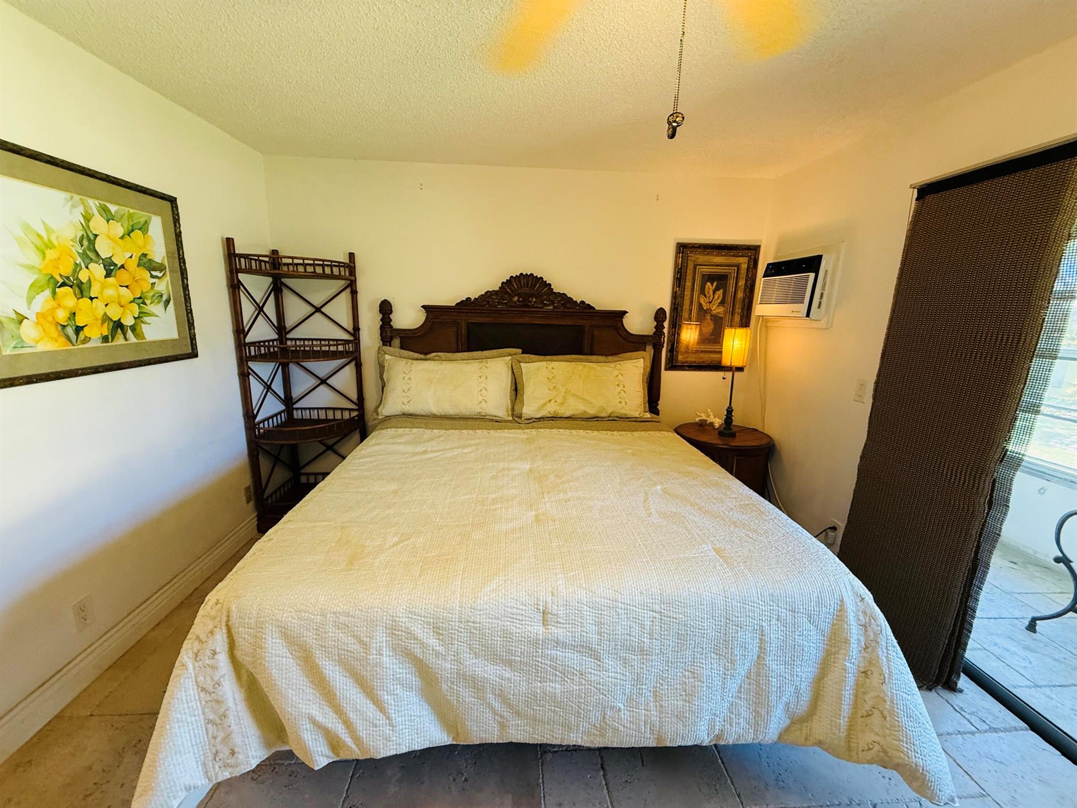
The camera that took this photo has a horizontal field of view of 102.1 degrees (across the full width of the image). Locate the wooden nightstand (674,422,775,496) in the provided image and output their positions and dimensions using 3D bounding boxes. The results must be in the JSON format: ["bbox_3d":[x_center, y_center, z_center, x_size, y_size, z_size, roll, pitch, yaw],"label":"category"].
[{"bbox_3d":[1.293,0.525,3.111,0.610,0.650,0.600,0,12,-4],"label":"wooden nightstand"}]

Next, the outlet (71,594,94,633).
[{"bbox_3d":[-1.714,0.786,1.650,0.010,0.116,0.073,0,12,-4],"label":"outlet"}]

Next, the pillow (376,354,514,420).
[{"bbox_3d":[-0.620,-0.126,2.949,0.920,0.470,0.190,0,-8,-4],"label":"pillow"}]

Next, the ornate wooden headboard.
[{"bbox_3d":[-0.099,-0.072,3.202,2.040,1.700,0.100,0,12,-4],"label":"ornate wooden headboard"}]

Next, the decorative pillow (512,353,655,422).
[{"bbox_3d":[0.313,-0.124,3.048,0.980,0.480,0.190,0,-8,-4],"label":"decorative pillow"}]

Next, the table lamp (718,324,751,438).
[{"bbox_3d":[1.321,-0.160,2.963,0.160,0.745,0.160,0,12,-4],"label":"table lamp"}]

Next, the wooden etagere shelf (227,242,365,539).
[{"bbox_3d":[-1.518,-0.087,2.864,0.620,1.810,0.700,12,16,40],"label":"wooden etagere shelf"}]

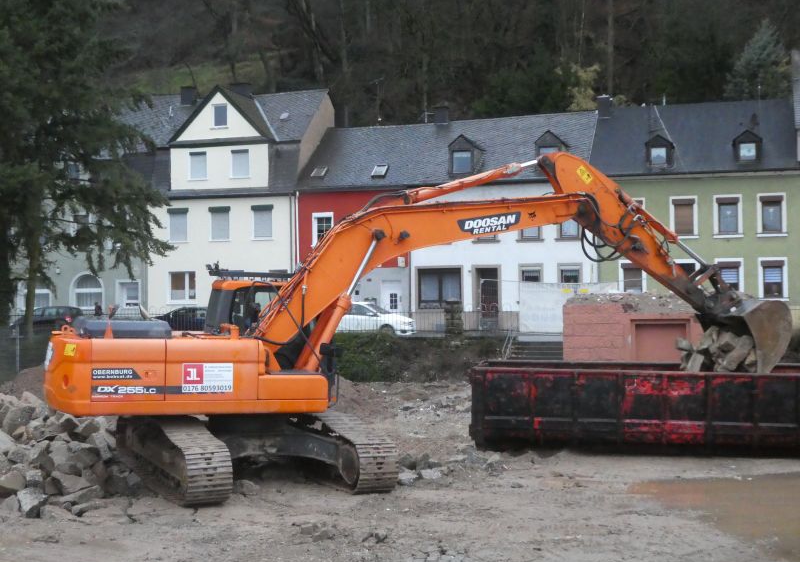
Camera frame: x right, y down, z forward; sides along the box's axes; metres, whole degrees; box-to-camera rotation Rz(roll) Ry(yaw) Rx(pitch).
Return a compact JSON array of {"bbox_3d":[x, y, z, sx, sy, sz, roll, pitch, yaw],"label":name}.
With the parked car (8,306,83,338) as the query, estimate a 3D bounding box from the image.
[{"bbox_3d":[-17.328,2.033,57.002,4.150,1.520,1.750,-1,0,20],"label":"parked car"}]

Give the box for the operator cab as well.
[{"bbox_3d":[-2.202,0.708,18.914,1.850,1.900,1.000,-1,0,-16],"label":"operator cab"}]

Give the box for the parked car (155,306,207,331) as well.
[{"bbox_3d":[-10.151,1.996,55.001,4.300,1.470,1.780,-1,0,17],"label":"parked car"}]

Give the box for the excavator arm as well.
[{"bbox_3d":[2.329,-0.225,19.310,9.596,3.790,1.250,-1,0,-16],"label":"excavator arm"}]

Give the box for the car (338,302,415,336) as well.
[{"bbox_3d":[-1.537,1.637,49.001,4.500,1.450,1.800,-1,0,17],"label":"car"}]

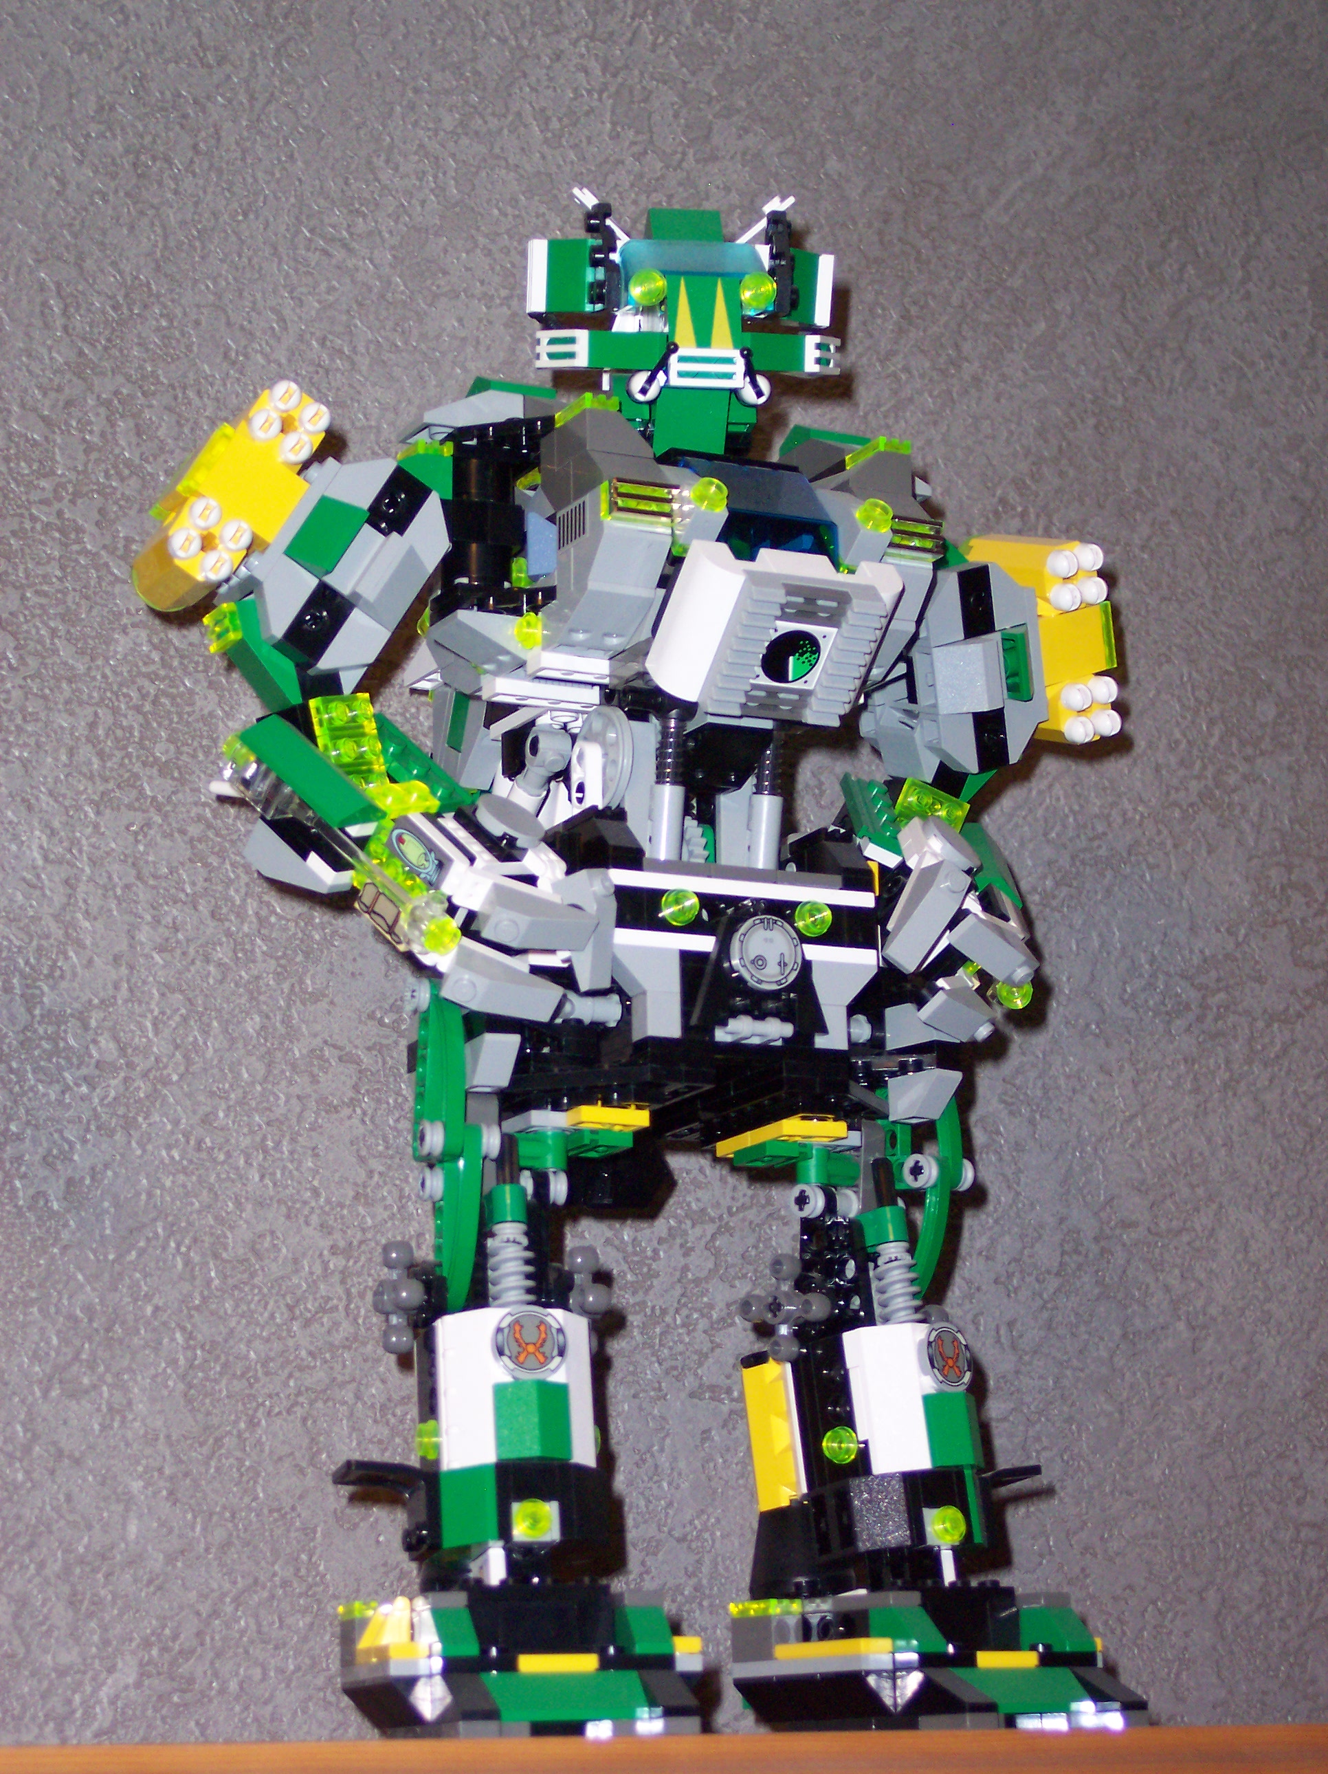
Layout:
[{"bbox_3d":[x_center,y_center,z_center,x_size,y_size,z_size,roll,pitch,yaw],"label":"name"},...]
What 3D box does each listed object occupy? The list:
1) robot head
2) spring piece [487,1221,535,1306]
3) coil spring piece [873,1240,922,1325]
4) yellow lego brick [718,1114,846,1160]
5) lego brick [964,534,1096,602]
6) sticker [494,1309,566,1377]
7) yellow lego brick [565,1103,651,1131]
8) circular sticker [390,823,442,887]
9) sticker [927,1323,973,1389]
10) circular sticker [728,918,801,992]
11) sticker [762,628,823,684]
[{"bbox_3d":[0.004,-0.122,0.848,0.065,0.055,0.043,2,-6,-11],"label":"robot head"},{"bbox_3d":[-0.032,0.082,0.834,0.010,0.020,0.010,-3,-12,-1],"label":"spring piece"},{"bbox_3d":[0.053,0.090,0.873,0.010,0.020,0.010,-6,-12,-1],"label":"coil spring piece"},{"bbox_3d":[0.026,0.056,0.865,0.016,0.003,0.031,5,-14,-25],"label":"yellow lego brick"},{"bbox_3d":[0.087,-0.075,0.933,0.016,0.016,0.030,-15,16,-30],"label":"lego brick"},{"bbox_3d":[-0.028,0.096,0.819,0.016,0.016,0.003,3,-9,-18],"label":"sticker"},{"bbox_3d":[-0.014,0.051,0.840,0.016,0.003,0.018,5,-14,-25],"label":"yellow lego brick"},{"bbox_3d":[-0.053,-0.007,0.824,0.002,0.011,0.014,-38,-74,26],"label":"circular sticker"},{"bbox_3d":[0.062,0.104,0.859,0.003,0.016,0.016,-18,-16,40],"label":"sticker"},{"bbox_3d":[0.022,0.014,0.837,0.016,0.016,0.003,5,-11,-26],"label":"circular sticker"},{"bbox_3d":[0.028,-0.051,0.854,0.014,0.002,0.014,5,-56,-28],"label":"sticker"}]

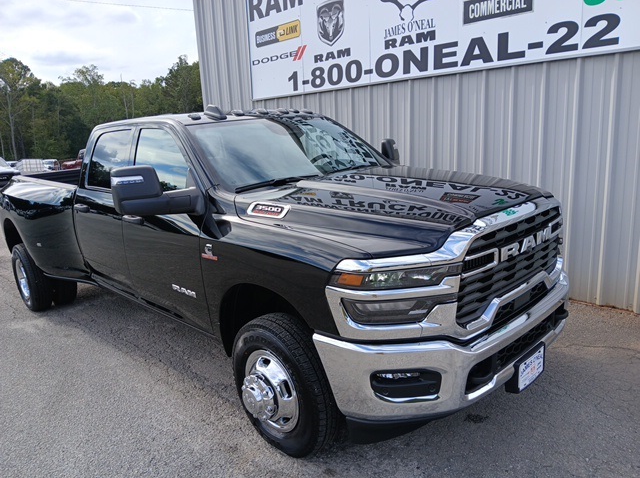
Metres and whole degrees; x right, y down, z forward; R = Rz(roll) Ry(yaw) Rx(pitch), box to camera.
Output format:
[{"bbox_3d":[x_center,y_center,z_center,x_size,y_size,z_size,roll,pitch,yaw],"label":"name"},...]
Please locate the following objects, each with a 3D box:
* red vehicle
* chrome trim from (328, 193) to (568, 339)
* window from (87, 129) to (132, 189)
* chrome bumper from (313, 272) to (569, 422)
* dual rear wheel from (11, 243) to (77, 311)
[{"bbox_3d":[-13.626,-4.370,29.161,5.500,1.900,2.000,-12,15,-40],"label":"red vehicle"},{"bbox_3d":[0.920,0.073,2.742,0.550,0.560,1.940,8,16,45],"label":"chrome trim"},{"bbox_3d":[-1.816,-0.667,4.106,0.770,0.470,0.130,8,16,45],"label":"window"},{"bbox_3d":[0.935,0.491,2.842,0.650,0.460,2.020,8,16,45],"label":"chrome bumper"},{"bbox_3d":[-3.284,0.447,5.779,0.800,0.800,0.510,8,16,45],"label":"dual rear wheel"}]

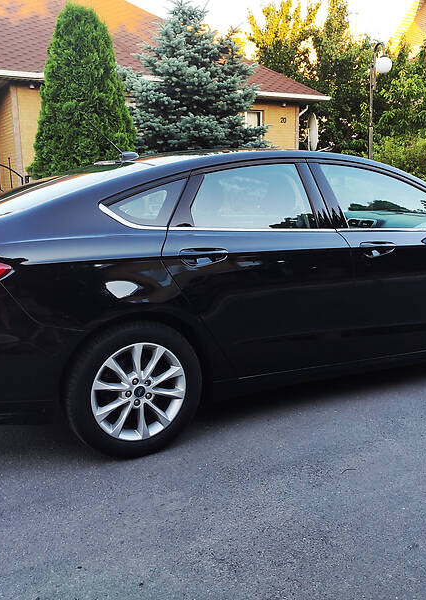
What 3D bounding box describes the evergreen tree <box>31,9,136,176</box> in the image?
[{"bbox_3d":[-2.904,-3.898,13.297,2.250,4.990,2.250,-6,11,-27],"label":"evergreen tree"}]

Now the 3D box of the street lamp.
[{"bbox_3d":[3.466,-3.193,12.610,0.340,4.260,0.500,-6,10,-28],"label":"street lamp"}]

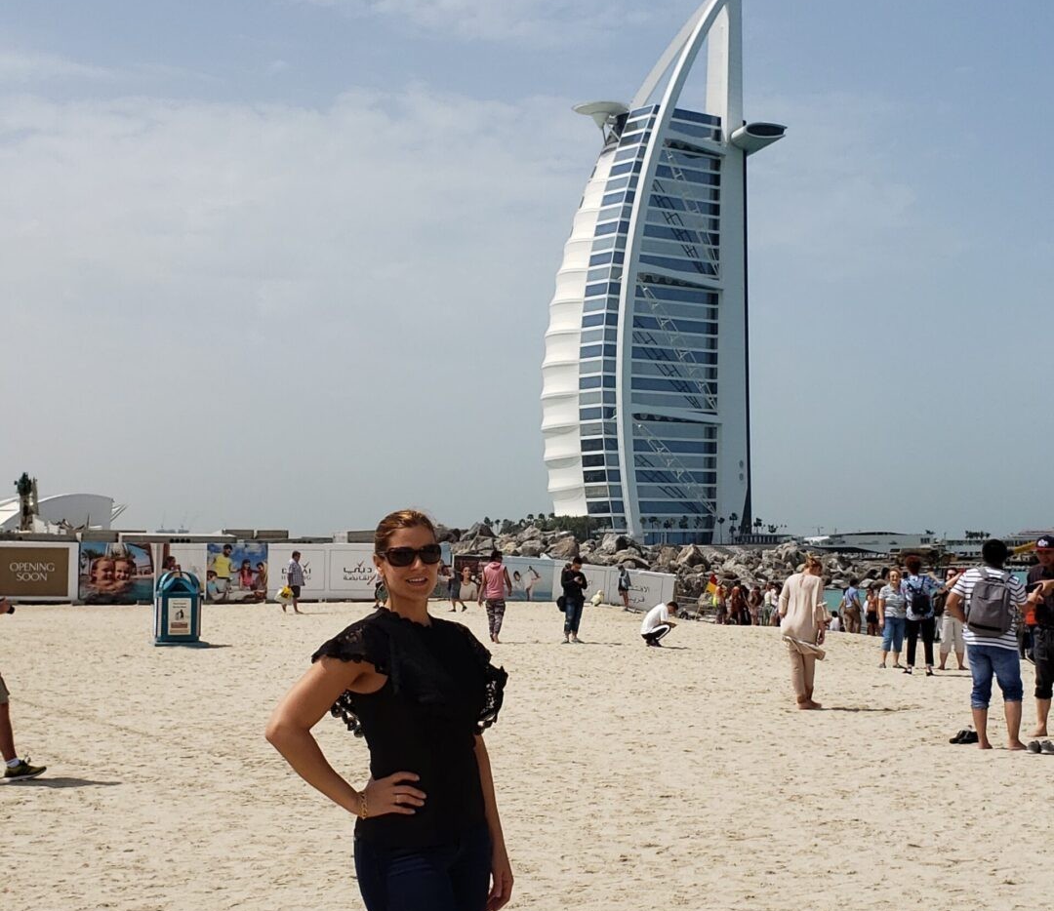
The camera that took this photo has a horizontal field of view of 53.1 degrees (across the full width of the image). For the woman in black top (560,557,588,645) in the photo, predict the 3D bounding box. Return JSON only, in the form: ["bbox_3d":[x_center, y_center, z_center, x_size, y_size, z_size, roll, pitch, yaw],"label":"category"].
[{"bbox_3d":[0.875,2.719,19.800,0.500,1.620,0.360,3,-6,-30],"label":"woman in black top"}]

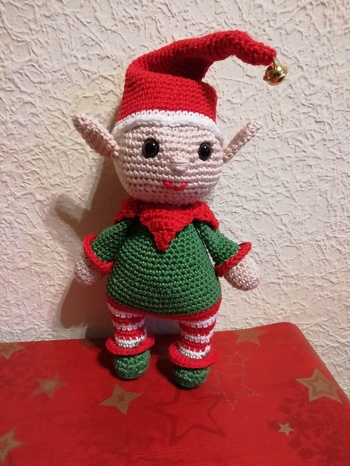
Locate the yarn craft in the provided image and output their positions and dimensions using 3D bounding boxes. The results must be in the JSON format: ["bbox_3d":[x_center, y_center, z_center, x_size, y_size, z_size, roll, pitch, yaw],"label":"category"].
[{"bbox_3d":[0.000,-0.005,0.272,0.158,0.263,0.092,0,14,-5],"label":"yarn craft"}]

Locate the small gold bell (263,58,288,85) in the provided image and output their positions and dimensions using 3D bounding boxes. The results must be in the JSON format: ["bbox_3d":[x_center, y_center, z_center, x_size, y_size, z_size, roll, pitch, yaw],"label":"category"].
[{"bbox_3d":[0.068,-0.109,0.237,0.015,0.016,0.015,-11,19,4],"label":"small gold bell"}]

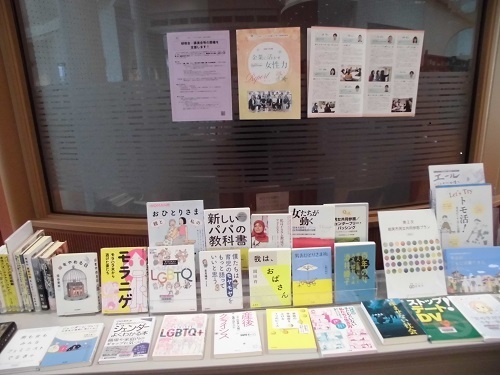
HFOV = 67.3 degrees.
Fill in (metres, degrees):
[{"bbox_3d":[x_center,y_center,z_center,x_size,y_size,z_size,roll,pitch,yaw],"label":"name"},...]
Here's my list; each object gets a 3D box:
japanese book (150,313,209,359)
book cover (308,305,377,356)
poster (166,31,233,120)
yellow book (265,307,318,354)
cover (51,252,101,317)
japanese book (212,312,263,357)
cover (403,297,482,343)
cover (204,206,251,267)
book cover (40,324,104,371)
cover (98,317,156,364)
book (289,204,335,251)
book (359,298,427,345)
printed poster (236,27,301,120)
[{"bbox_3d":[-0.196,0.431,1.092,0.131,0.012,0.186,-2,16,-1],"label":"japanese book"},{"bbox_3d":[0.271,0.429,1.135,0.151,0.010,0.209,-2,16,-3],"label":"book cover"},{"bbox_3d":[-0.166,-0.372,1.275,0.210,0.297,0.004,-3,16,-5],"label":"poster"},{"bbox_3d":[0.121,0.429,1.133,0.133,0.015,0.189,-1,16,1],"label":"yellow book"},{"bbox_3d":[-0.563,0.317,1.224,0.130,0.188,0.018,-3,3,-6],"label":"cover"},{"bbox_3d":[-0.037,0.425,1.098,0.129,0.011,0.186,-3,16,-3],"label":"japanese book"},{"bbox_3d":[0.572,0.397,1.139,0.149,0.010,0.206,-2,16,-1],"label":"cover"},{"bbox_3d":[-0.070,0.174,1.248,0.148,0.210,0.013,-3,11,-3],"label":"cover"},{"bbox_3d":[-0.495,0.447,1.062,0.130,0.012,0.172,-4,16,-8],"label":"book cover"},{"bbox_3d":[-0.353,0.447,1.107,0.128,0.012,0.189,-3,16,-5],"label":"cover"},{"bbox_3d":[0.204,0.164,1.231,0.148,0.208,0.014,-2,9,-1],"label":"book"},{"bbox_3d":[0.443,0.412,1.163,0.129,0.020,0.185,-2,16,-1],"label":"book"},{"bbox_3d":[0.066,-0.381,1.281,0.210,0.297,0.004,0,16,4],"label":"printed poster"}]

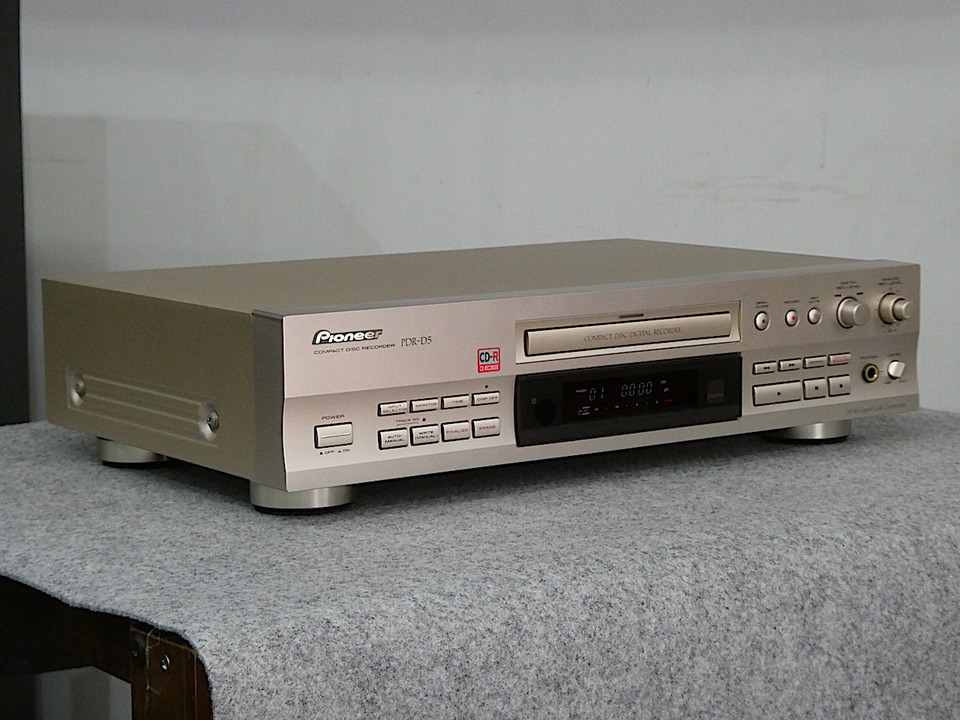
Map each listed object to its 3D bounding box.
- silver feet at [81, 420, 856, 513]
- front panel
[{"bbox_3d":[0.001,0.041,1.249,0.386,0.021,0.221,-6,9,-35],"label":"silver feet"},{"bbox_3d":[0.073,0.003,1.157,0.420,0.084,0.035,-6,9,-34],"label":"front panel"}]

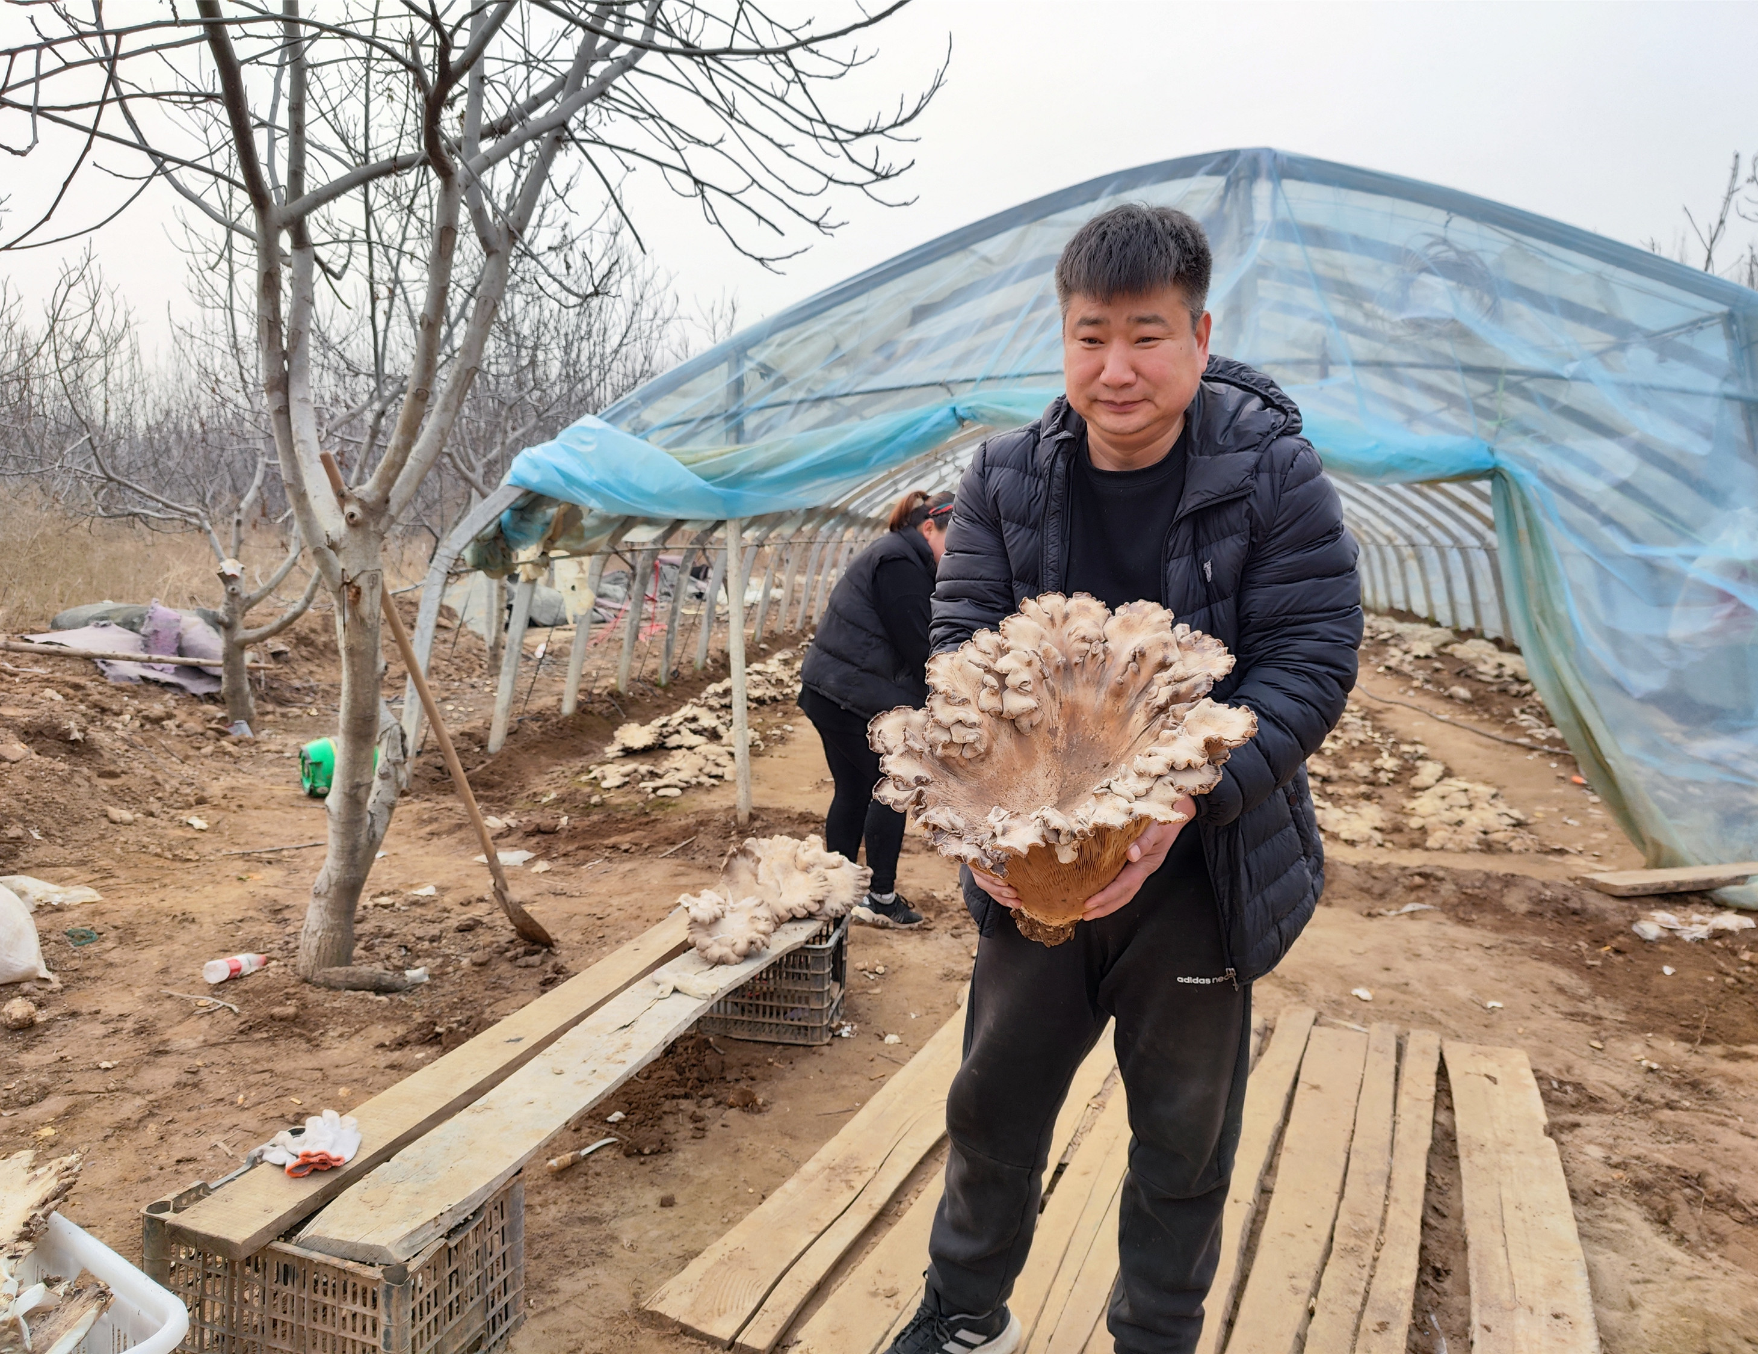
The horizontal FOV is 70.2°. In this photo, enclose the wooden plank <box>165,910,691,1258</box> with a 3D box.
[{"bbox_3d":[-0.717,0.754,2.825,0.160,0.028,1.945,3,7,19],"label":"wooden plank"}]

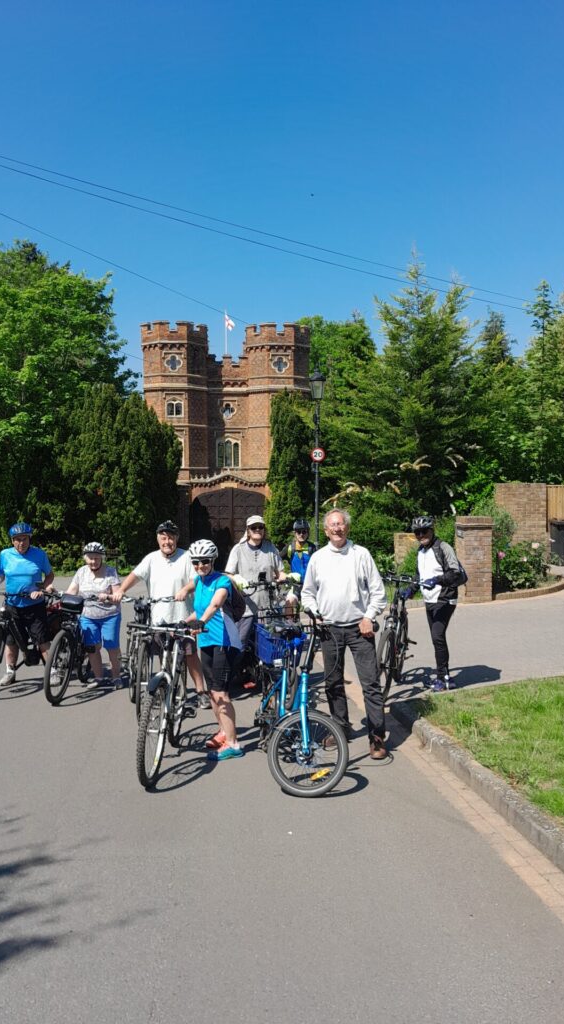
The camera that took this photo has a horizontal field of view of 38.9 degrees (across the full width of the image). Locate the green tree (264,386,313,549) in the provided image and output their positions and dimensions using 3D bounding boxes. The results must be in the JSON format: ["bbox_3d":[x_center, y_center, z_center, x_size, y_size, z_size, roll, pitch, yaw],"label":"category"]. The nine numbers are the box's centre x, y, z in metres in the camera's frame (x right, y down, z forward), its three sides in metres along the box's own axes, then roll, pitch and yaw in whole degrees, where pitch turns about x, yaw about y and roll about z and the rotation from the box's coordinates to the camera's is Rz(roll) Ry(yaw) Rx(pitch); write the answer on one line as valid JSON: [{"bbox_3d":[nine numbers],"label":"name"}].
[{"bbox_3d":[0.250,-1.200,30.000,2.000,6.800,2.000,0,1,0],"label":"green tree"}]

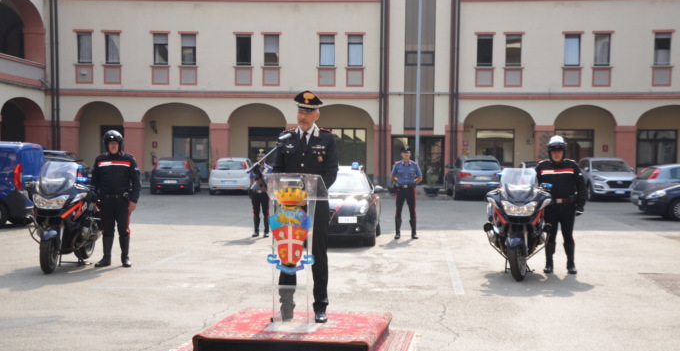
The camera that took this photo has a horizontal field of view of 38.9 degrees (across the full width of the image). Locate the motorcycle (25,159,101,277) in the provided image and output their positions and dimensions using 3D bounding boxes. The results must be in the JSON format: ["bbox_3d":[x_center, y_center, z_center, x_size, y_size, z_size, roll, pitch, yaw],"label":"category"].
[{"bbox_3d":[-3.670,0.520,12.950,0.920,1.430,2.200,1,1,0],"label":"motorcycle"}]

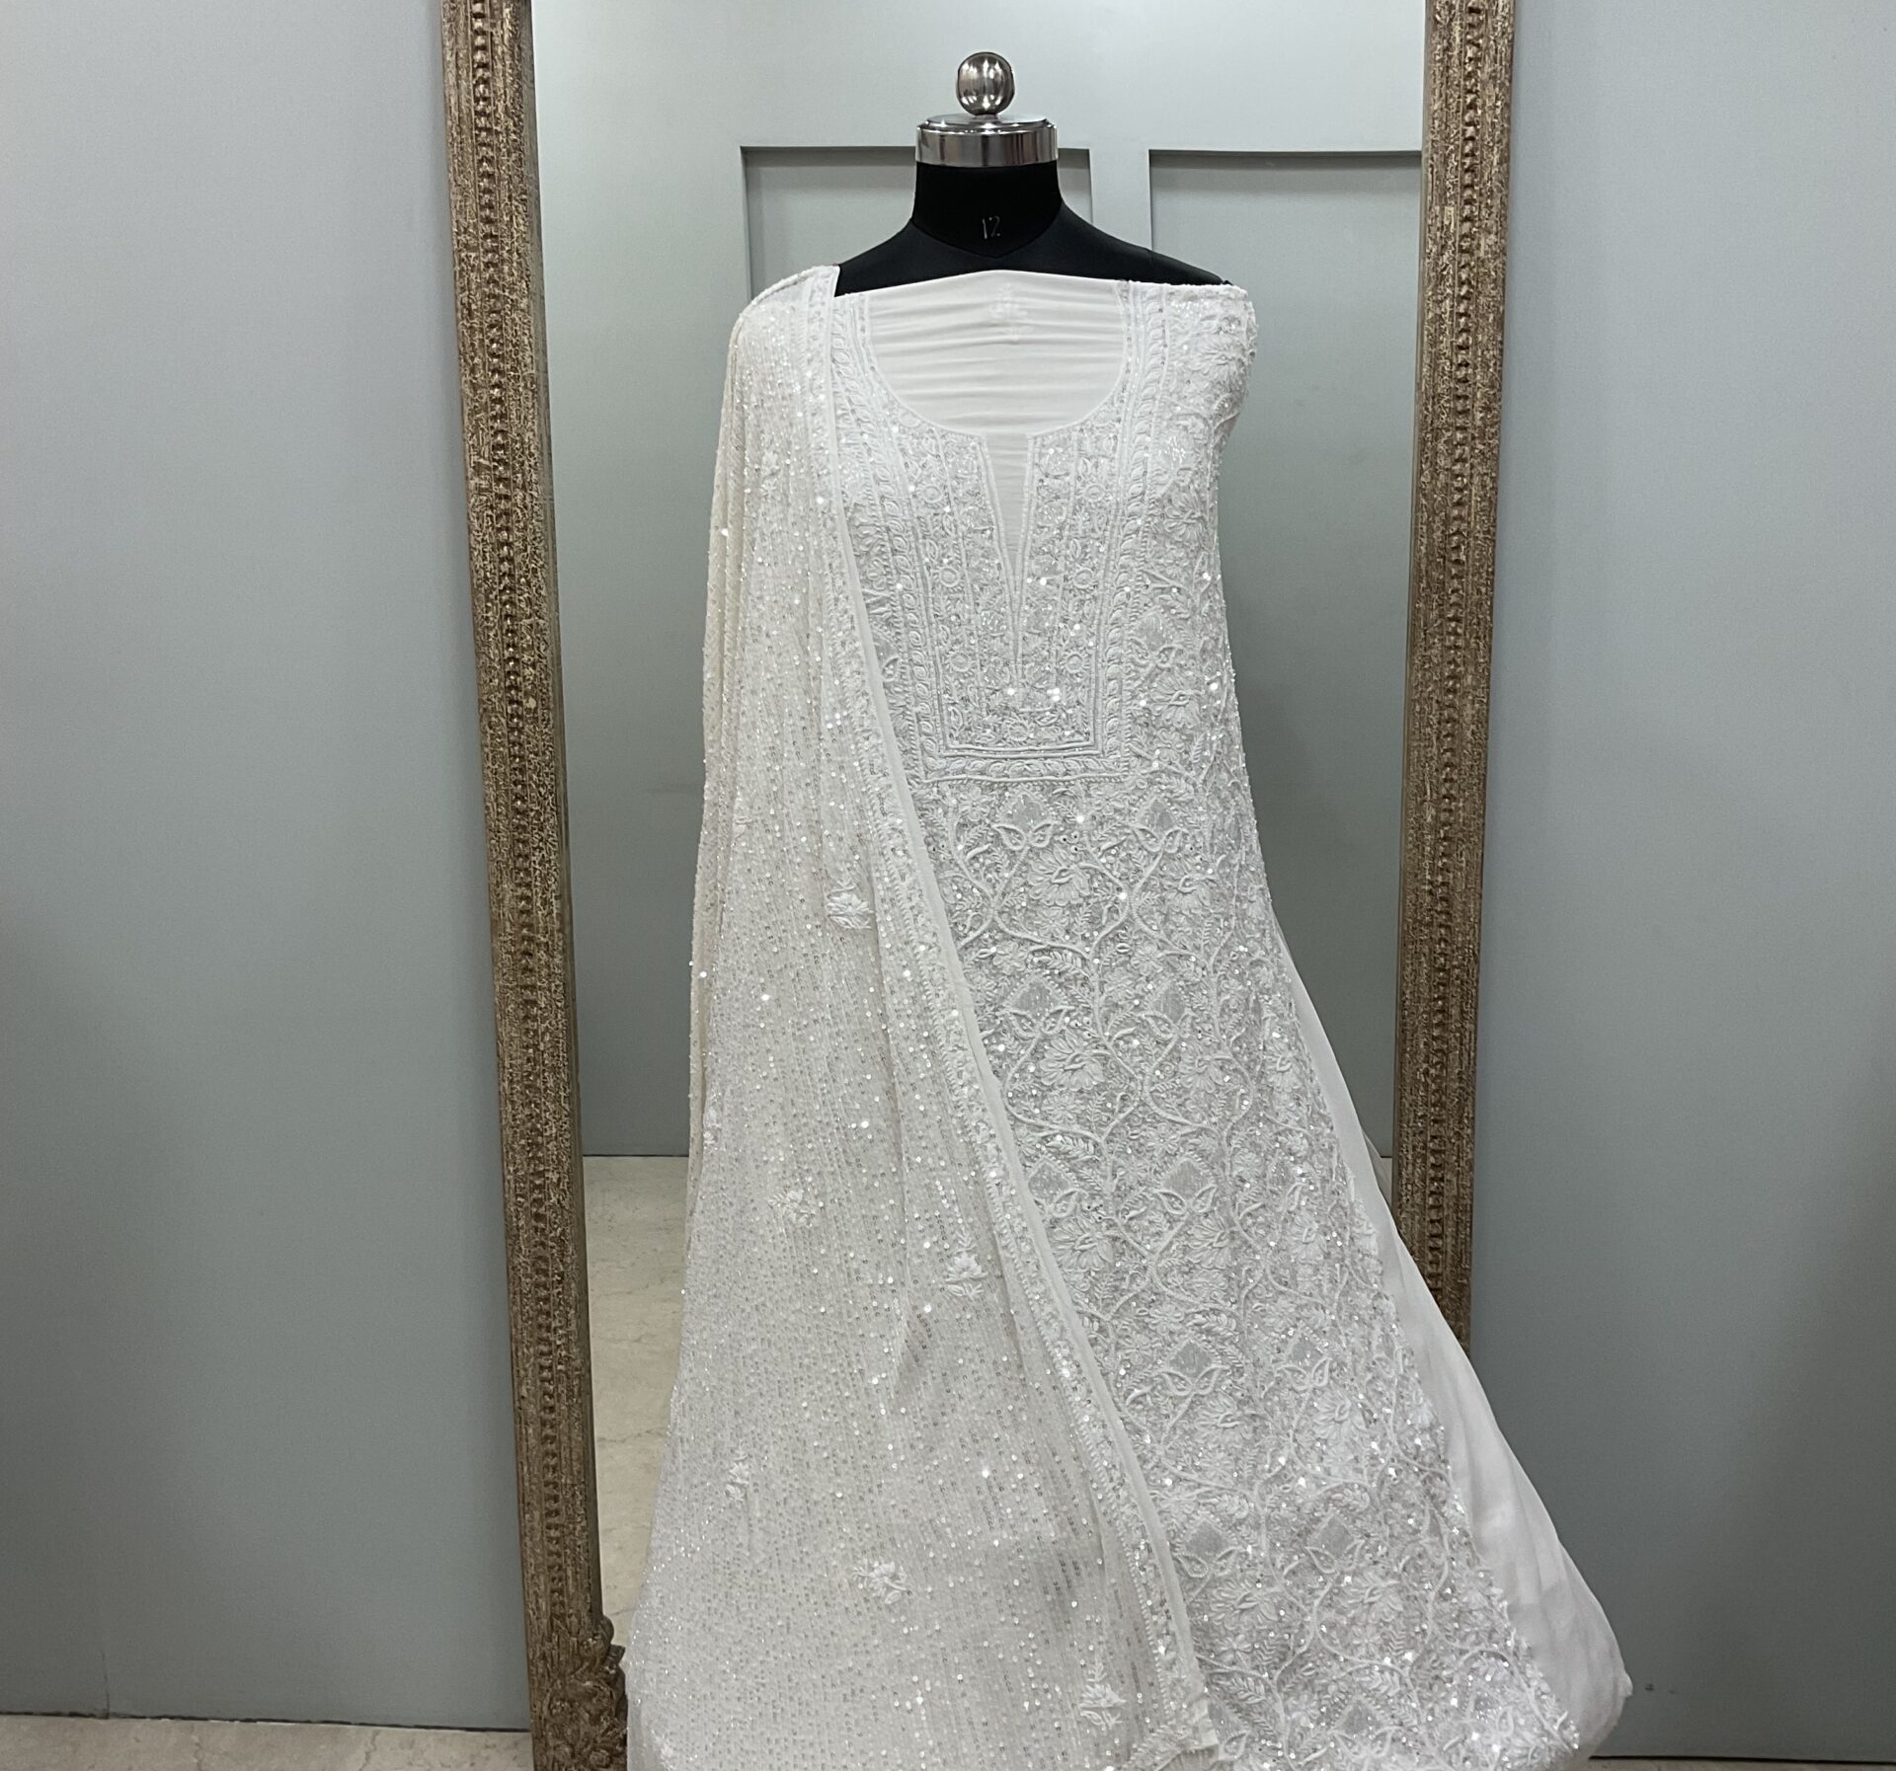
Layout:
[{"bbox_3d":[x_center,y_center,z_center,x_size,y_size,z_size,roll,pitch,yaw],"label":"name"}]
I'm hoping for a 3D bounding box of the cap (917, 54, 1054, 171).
[{"bbox_3d":[0.030,-0.575,1.582,0.106,0.090,0.106,-1,12,0],"label":"cap"}]

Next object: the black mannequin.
[{"bbox_3d":[0.038,-0.184,1.665,0.390,0.740,0.240,-1,12,-3],"label":"black mannequin"}]

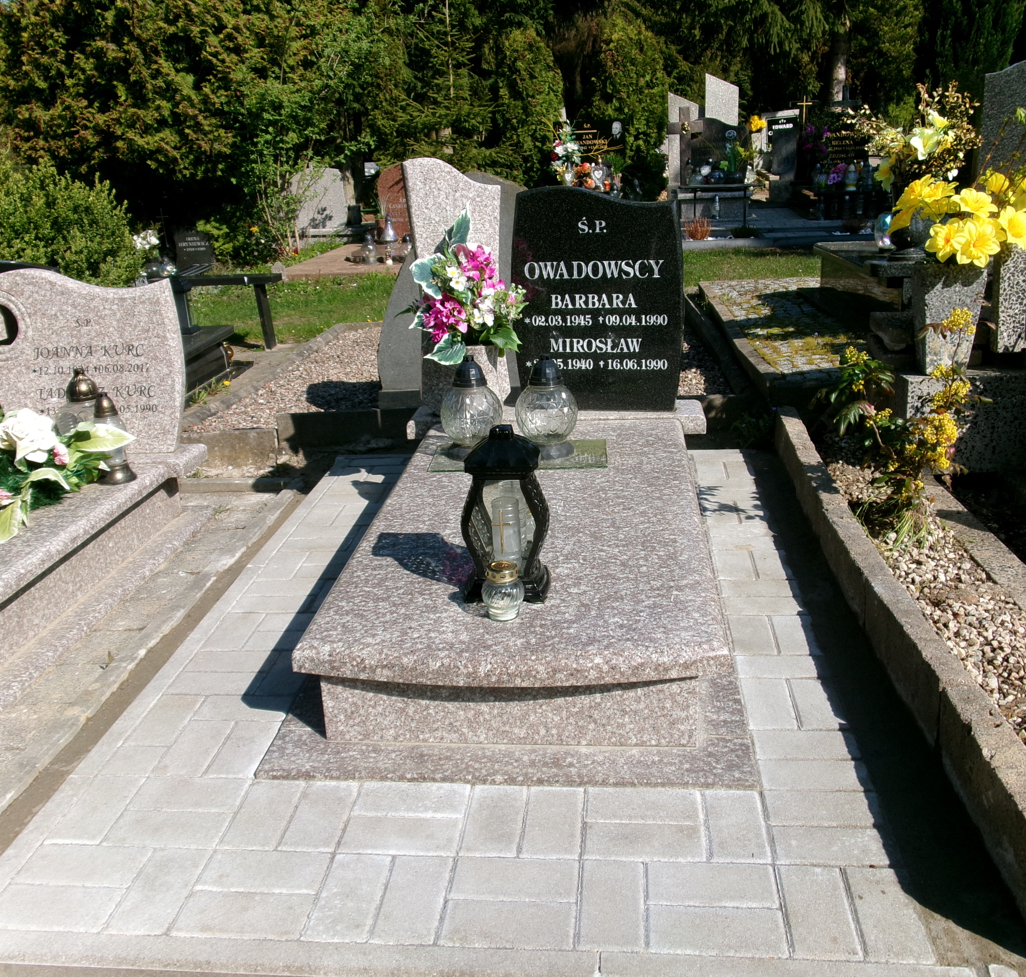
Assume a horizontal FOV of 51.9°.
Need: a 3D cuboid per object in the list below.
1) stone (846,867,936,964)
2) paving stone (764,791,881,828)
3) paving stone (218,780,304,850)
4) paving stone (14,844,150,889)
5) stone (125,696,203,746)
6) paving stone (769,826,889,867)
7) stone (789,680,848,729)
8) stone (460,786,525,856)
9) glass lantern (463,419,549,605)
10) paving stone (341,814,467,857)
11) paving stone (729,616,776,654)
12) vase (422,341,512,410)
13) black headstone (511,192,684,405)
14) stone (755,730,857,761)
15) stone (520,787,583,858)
[{"bbox_3d":[0.564,0.668,1.599,0.100,0.060,0.200,-1,19,6],"label":"stone"},{"bbox_3d":[0.534,0.575,1.813,0.200,0.055,0.100,-1,19,6],"label":"paving stone"},{"bbox_3d":[-0.439,0.602,1.875,0.100,0.055,0.200,-1,19,6],"label":"paving stone"},{"bbox_3d":[-0.717,0.662,1.782,0.200,0.060,0.099,-1,19,6],"label":"paving stone"},{"bbox_3d":[-0.727,0.514,2.213,0.100,0.060,0.200,-1,19,6],"label":"stone"},{"bbox_3d":[0.531,0.619,1.745,0.200,0.060,0.100,-1,19,6],"label":"paving stone"},{"bbox_3d":[0.627,0.467,2.156,0.100,0.060,0.199,-1,19,6],"label":"stone"},{"bbox_3d":[-0.031,0.597,1.829,0.100,0.055,0.200,-1,19,6],"label":"stone"},{"bbox_3d":[-0.016,0.038,2.135,0.172,0.347,0.168,-1,19,6],"label":"glass lantern"},{"bbox_3d":[-0.189,0.615,1.799,0.200,0.055,0.100,-1,19,6],"label":"paving stone"},{"bbox_3d":[0.554,0.368,2.449,0.100,0.060,0.199,-1,19,6],"label":"paving stone"},{"bbox_3d":[-0.156,-0.367,3.493,0.280,0.230,0.170,-1,18,6],"label":"vase"},{"bbox_3d":[0.266,-0.595,3.326,0.530,0.700,0.080,1,19,11],"label":"black headstone"},{"bbox_3d":[0.546,0.506,1.982,0.200,0.060,0.100,-1,19,6],"label":"stone"},{"bbox_3d":[0.071,0.596,1.806,0.098,0.060,0.191,-1,19,6],"label":"stone"}]

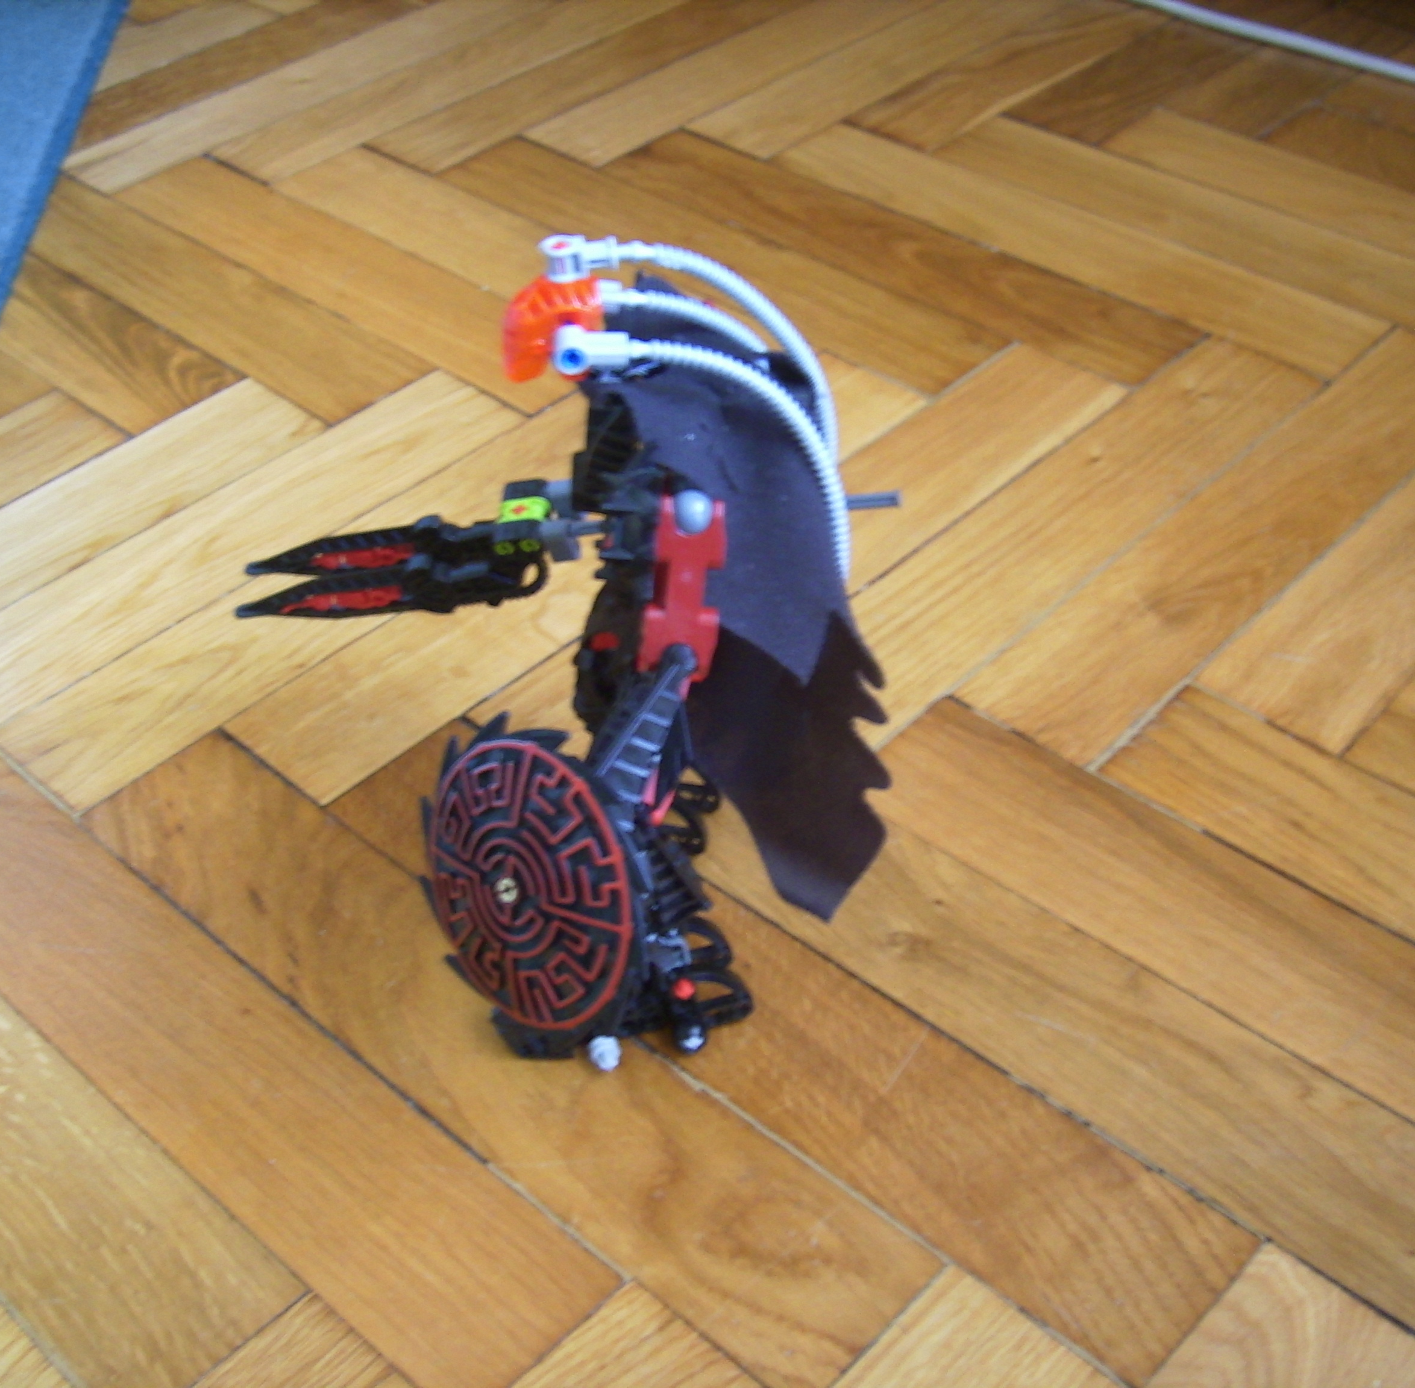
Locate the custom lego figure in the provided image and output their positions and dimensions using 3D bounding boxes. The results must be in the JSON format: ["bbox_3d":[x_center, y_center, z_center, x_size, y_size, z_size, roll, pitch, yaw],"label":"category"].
[{"bbox_3d":[-0.033,-0.007,0.457,0.181,0.235,0.127,-8,44,-5],"label":"custom lego figure"}]

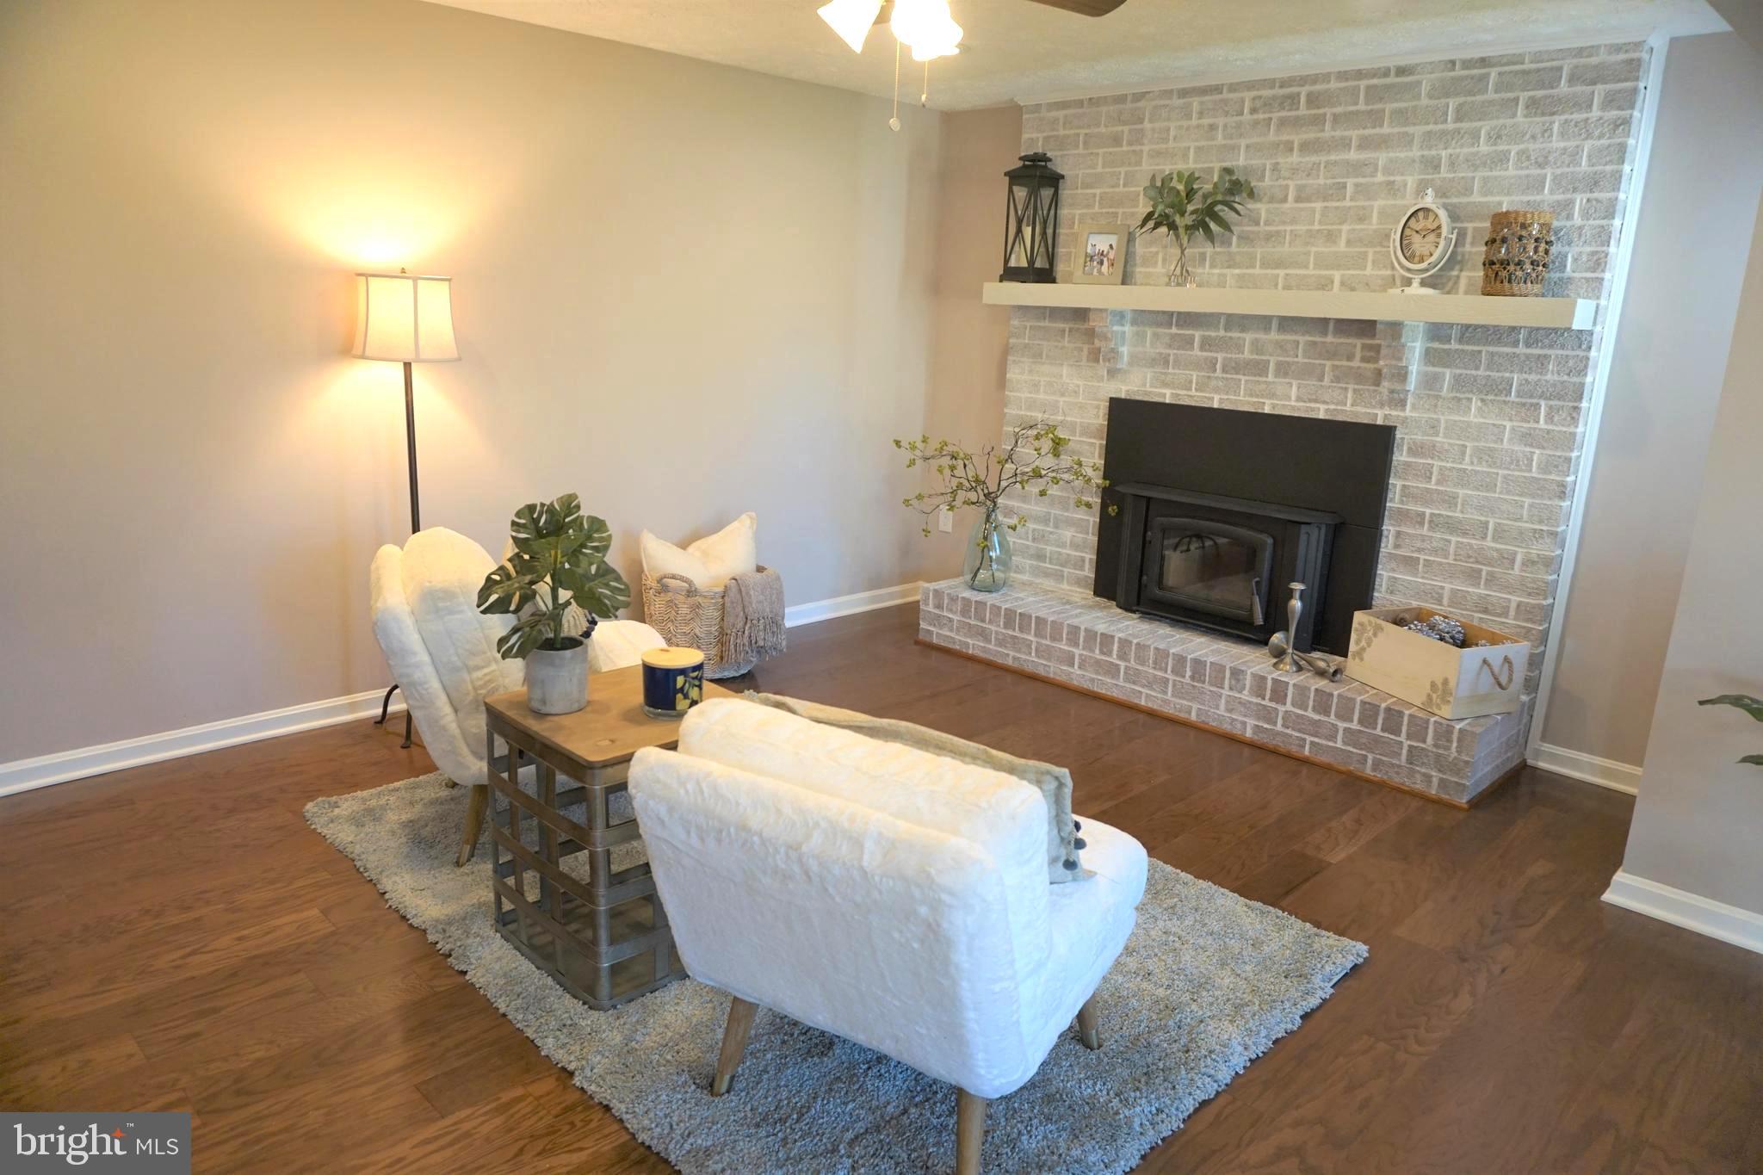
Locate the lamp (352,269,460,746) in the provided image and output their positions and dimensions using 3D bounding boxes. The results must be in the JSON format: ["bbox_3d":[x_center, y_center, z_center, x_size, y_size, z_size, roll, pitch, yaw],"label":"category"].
[{"bbox_3d":[-1.526,-0.262,3.849,0.350,1.509,0.350,15,18,42],"label":"lamp"}]

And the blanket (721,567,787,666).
[{"bbox_3d":[-0.529,0.116,4.724,0.187,0.340,0.355,15,18,42],"label":"blanket"}]

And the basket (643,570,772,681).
[{"bbox_3d":[-0.709,0.121,4.777,0.434,0.400,0.503,15,18,42],"label":"basket"}]

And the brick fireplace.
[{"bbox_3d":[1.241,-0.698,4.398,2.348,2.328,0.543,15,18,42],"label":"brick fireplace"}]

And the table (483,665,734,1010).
[{"bbox_3d":[-0.581,0.530,2.717,0.478,0.545,0.488,15,18,42],"label":"table"}]

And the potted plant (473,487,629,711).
[{"bbox_3d":[-0.728,0.033,2.589,0.326,0.471,0.316,15,18,42],"label":"potted plant"}]

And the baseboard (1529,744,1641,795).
[{"bbox_3d":[2.370,0.604,3.950,0.355,0.099,0.022,15,18,42],"label":"baseboard"}]

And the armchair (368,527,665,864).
[{"bbox_3d":[-0.972,0.272,3.245,0.769,0.779,0.651,-3,14,-20],"label":"armchair"}]

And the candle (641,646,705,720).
[{"bbox_3d":[-0.463,0.213,2.612,0.137,0.131,0.137,2,13,-1],"label":"candle"}]

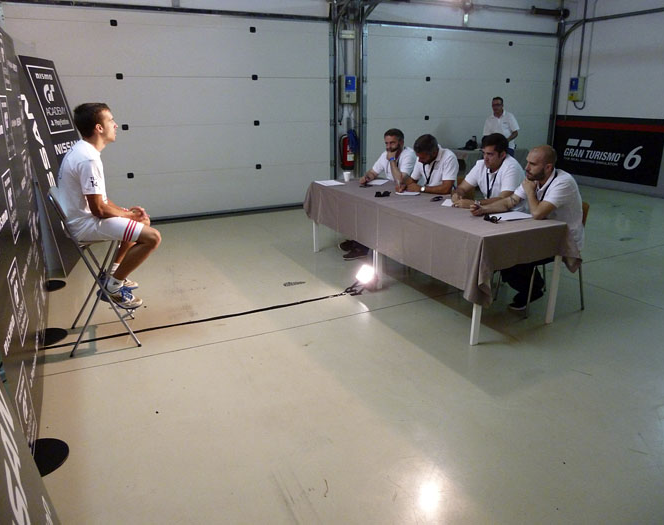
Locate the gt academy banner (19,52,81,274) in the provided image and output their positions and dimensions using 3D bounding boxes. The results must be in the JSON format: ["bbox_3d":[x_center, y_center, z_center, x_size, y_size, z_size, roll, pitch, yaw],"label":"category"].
[{"bbox_3d":[-2.847,-1.089,5.274,0.060,2.030,1.880,-14,20,-7],"label":"gt academy banner"}]

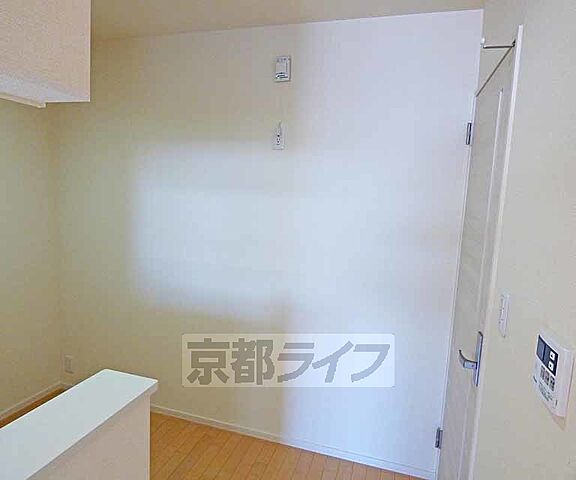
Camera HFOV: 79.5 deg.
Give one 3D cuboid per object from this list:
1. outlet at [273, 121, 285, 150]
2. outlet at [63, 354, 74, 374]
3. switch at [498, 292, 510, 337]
[{"bbox_3d":[-0.054,-0.563,1.931,0.071,0.125,0.012,5,6,15],"label":"outlet"},{"bbox_3d":[-1.585,0.897,2.497,0.070,0.120,0.010,5,6,15],"label":"outlet"},{"bbox_3d":[0.644,0.224,1.039,0.010,0.120,0.070,5,6,15],"label":"switch"}]

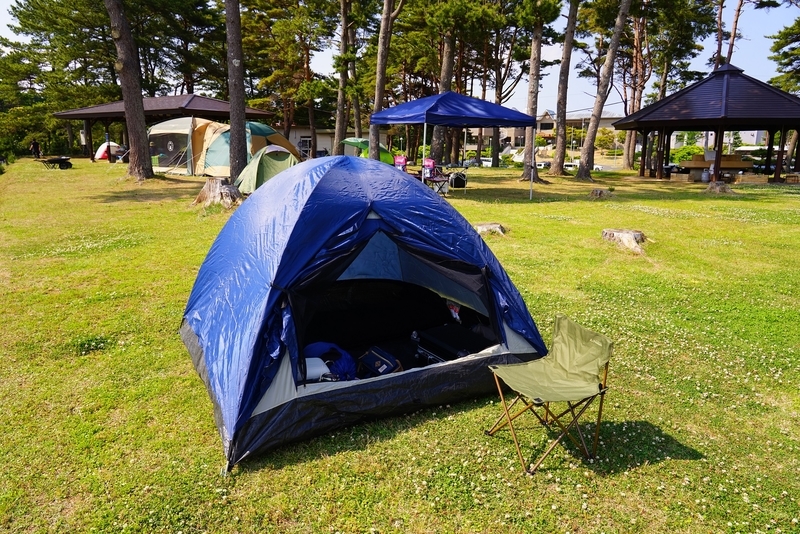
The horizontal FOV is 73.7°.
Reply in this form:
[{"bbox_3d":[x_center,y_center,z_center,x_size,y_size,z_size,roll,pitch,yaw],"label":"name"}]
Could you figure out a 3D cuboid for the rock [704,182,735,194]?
[{"bbox_3d":[9.259,-2.310,15.421,0.780,0.320,0.720,7,15,23],"label":"rock"}]

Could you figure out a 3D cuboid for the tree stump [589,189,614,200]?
[{"bbox_3d":[5.115,-1.854,13.536,0.620,0.250,0.600,6,15,20],"label":"tree stump"}]

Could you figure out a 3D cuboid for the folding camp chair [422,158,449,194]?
[{"bbox_3d":[0.907,-2.178,13.312,0.480,0.900,0.500,12,18,39],"label":"folding camp chair"}]

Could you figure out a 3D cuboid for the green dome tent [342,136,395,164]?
[{"bbox_3d":[-1.611,-5.703,26.406,2.300,1.450,2.000,-7,16,-29],"label":"green dome tent"}]

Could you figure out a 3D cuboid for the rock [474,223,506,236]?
[{"bbox_3d":[1.409,-0.587,8.493,0.540,0.150,0.420,-1,14,-6],"label":"rock"}]

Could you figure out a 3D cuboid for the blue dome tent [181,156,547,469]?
[{"bbox_3d":[-0.360,-0.025,3.523,1.950,1.330,1.950,-6,15,-27],"label":"blue dome tent"}]

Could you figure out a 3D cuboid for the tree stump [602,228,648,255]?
[{"bbox_3d":[3.165,-0.377,7.519,0.600,0.210,0.620,6,15,20],"label":"tree stump"}]

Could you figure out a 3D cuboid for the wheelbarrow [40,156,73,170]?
[{"bbox_3d":[-14.488,-4.371,22.347,1.350,0.580,0.680,-2,14,-11],"label":"wheelbarrow"}]

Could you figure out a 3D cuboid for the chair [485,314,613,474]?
[{"bbox_3d":[0.711,0.602,2.605,0.403,0.602,0.405,-5,15,-21],"label":"chair"}]

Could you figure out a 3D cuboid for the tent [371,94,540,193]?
[{"bbox_3d":[1.245,-3.069,13.605,3.020,2.580,3.020,-6,15,-26],"label":"tent"}]

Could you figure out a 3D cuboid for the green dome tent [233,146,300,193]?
[{"bbox_3d":[-3.660,-2.753,14.881,1.800,1.230,2.200,-6,15,-28],"label":"green dome tent"}]

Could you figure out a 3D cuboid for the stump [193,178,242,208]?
[{"bbox_3d":[-3.858,-1.574,11.360,0.980,0.580,0.880,-3,14,-16],"label":"stump"}]

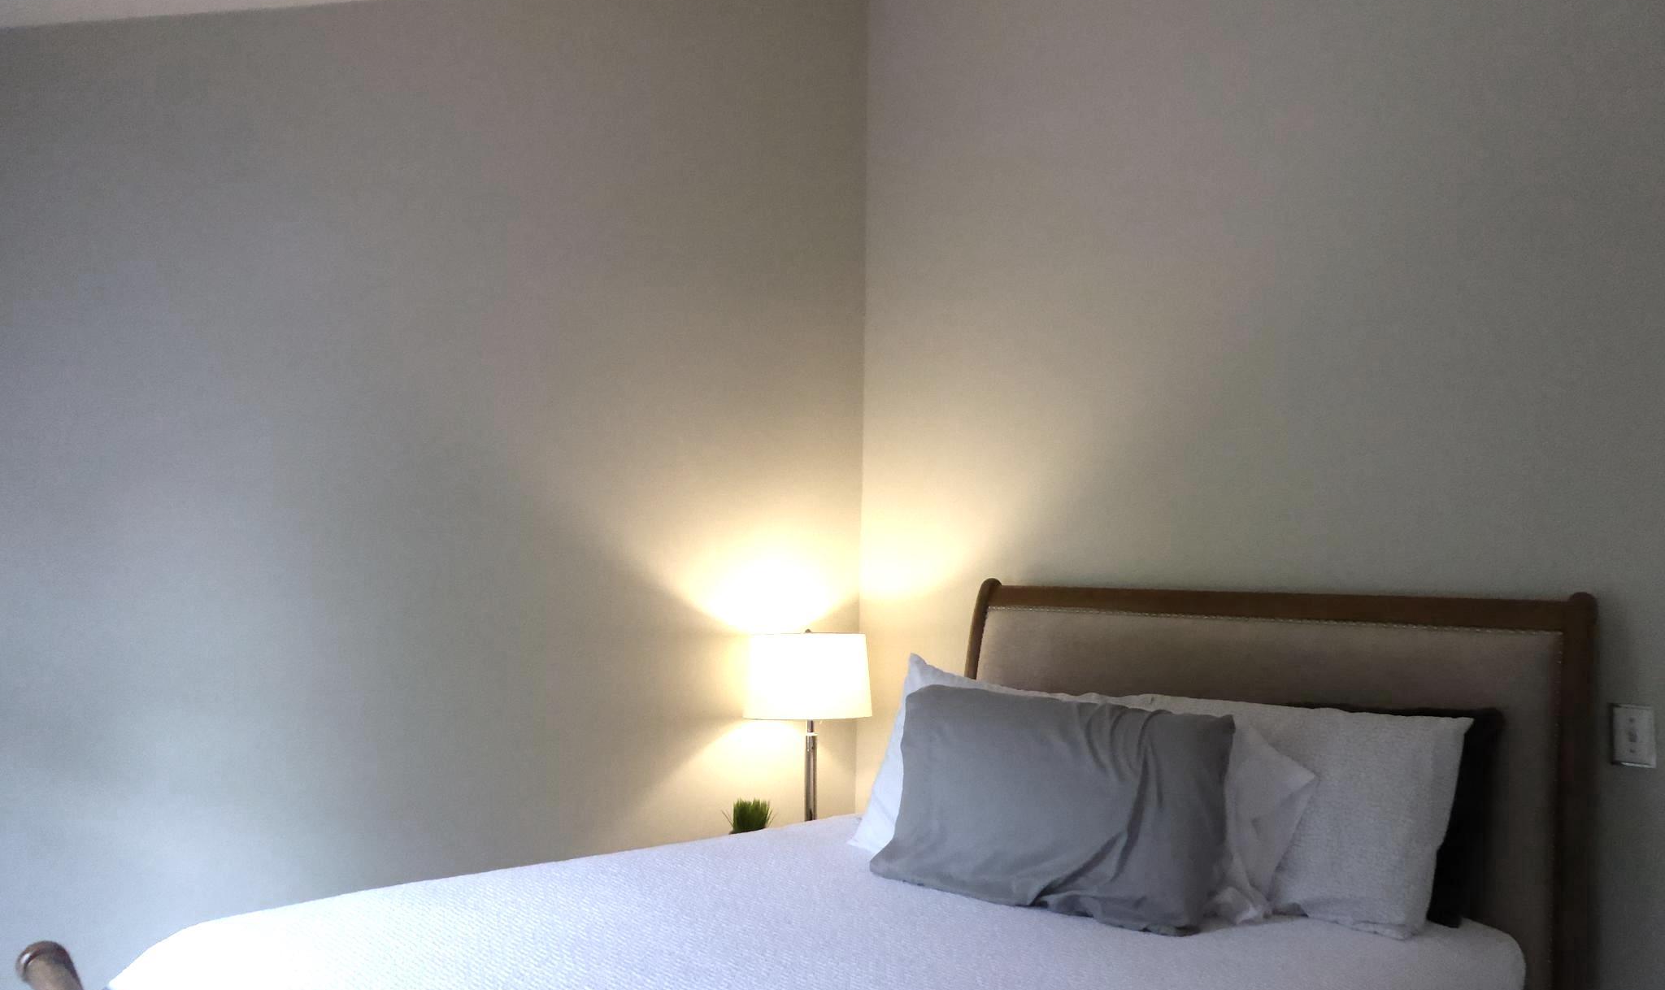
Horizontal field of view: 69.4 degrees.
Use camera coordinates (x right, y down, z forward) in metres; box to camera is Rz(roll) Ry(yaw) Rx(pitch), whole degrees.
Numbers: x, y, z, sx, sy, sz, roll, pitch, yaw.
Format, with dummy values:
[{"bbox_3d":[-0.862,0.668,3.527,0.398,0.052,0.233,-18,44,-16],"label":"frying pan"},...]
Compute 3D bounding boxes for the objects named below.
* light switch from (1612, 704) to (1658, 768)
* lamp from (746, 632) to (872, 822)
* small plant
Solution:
[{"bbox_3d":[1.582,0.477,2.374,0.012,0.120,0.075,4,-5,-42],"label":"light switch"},{"bbox_3d":[-0.069,0.732,3.547,0.376,0.651,0.376,1,-4,0],"label":"lamp"},{"bbox_3d":[-0.236,0.962,3.458,0.125,0.176,0.125,4,-5,-42],"label":"small plant"}]

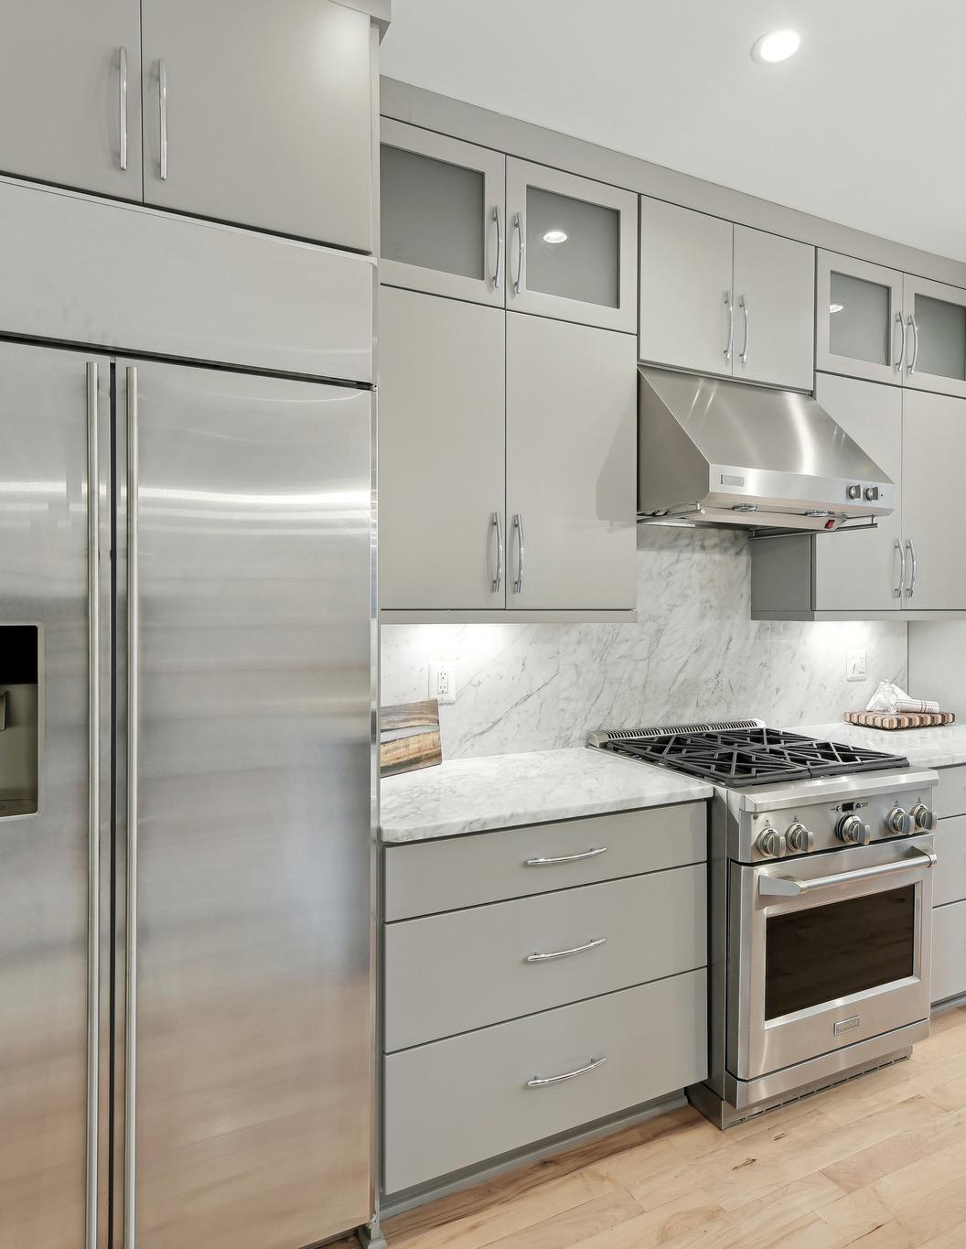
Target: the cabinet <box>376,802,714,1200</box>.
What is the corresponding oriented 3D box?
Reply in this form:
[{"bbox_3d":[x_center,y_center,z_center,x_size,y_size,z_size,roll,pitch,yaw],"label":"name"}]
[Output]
[{"bbox_3d":[0.071,0.875,2.047,0.903,0.812,0.609,0,1,-25],"label":"cabinet"}]

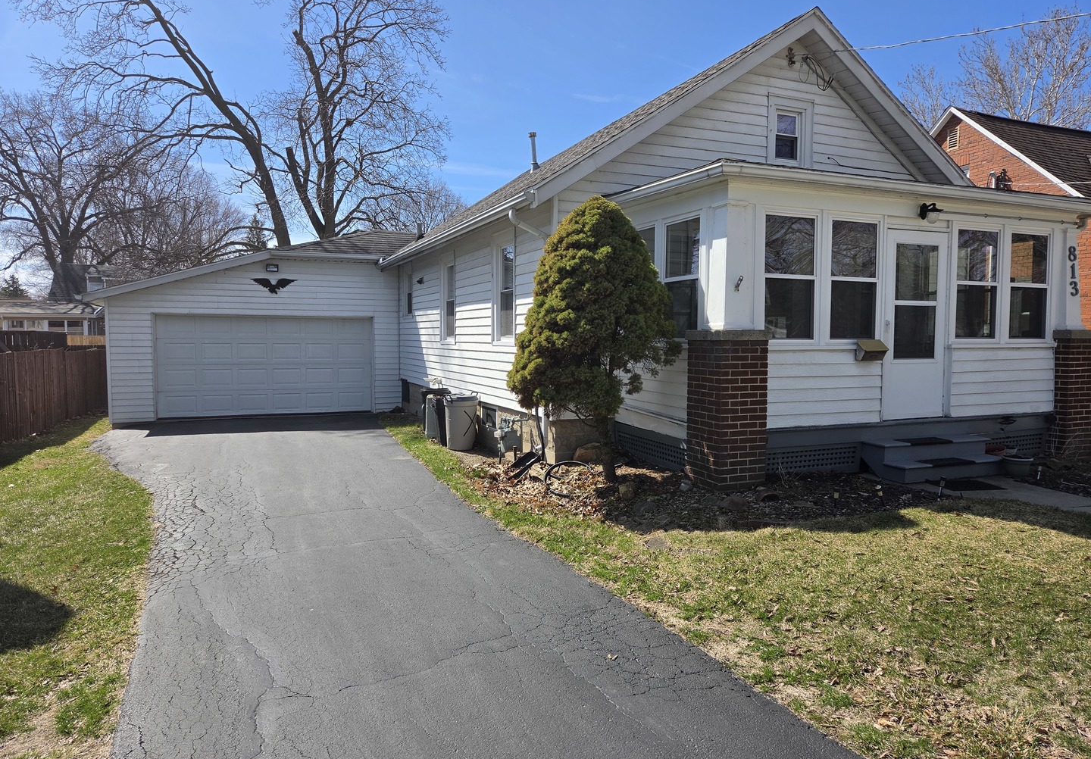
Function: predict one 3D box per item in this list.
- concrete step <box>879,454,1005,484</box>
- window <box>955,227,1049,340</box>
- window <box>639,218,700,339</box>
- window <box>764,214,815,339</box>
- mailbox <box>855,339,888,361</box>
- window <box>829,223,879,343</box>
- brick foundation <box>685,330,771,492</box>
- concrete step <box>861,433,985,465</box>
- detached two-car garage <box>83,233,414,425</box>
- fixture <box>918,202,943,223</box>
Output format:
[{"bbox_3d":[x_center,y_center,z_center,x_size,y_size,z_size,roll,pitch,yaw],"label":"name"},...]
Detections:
[{"bbox_3d":[4.026,0.905,7.331,1.380,0.165,0.300,-1,3,-22],"label":"concrete step"},{"bbox_3d":[5.122,-1.051,8.146,1.492,1.205,0.100,-1,3,-22],"label":"window"},{"bbox_3d":[1.230,-1.016,7.684,0.110,1.216,1.430,-1,3,-22],"label":"window"},{"bbox_3d":[2.353,-0.980,7.019,0.621,1.206,0.100,-1,3,-22],"label":"window"},{"bbox_3d":[3.322,-0.297,7.354,0.310,0.210,0.125,-1,3,-22],"label":"mailbox"},{"bbox_3d":[3.096,-0.996,7.322,0.624,1.206,0.100,-1,3,-22],"label":"window"},{"bbox_3d":[1.728,0.278,6.884,0.575,1.460,0.575,-1,3,-22],"label":"brick foundation"},{"bbox_3d":[3.961,0.722,7.576,1.420,0.180,0.300,-1,3,-22],"label":"concrete step"},{"bbox_3d":[-7.178,-1.434,18.190,6.500,4.250,6.400,-1,3,-22],"label":"detached two-car garage"},{"bbox_3d":[4.005,-1.729,7.514,0.165,0.220,0.210,-1,3,-22],"label":"fixture"}]

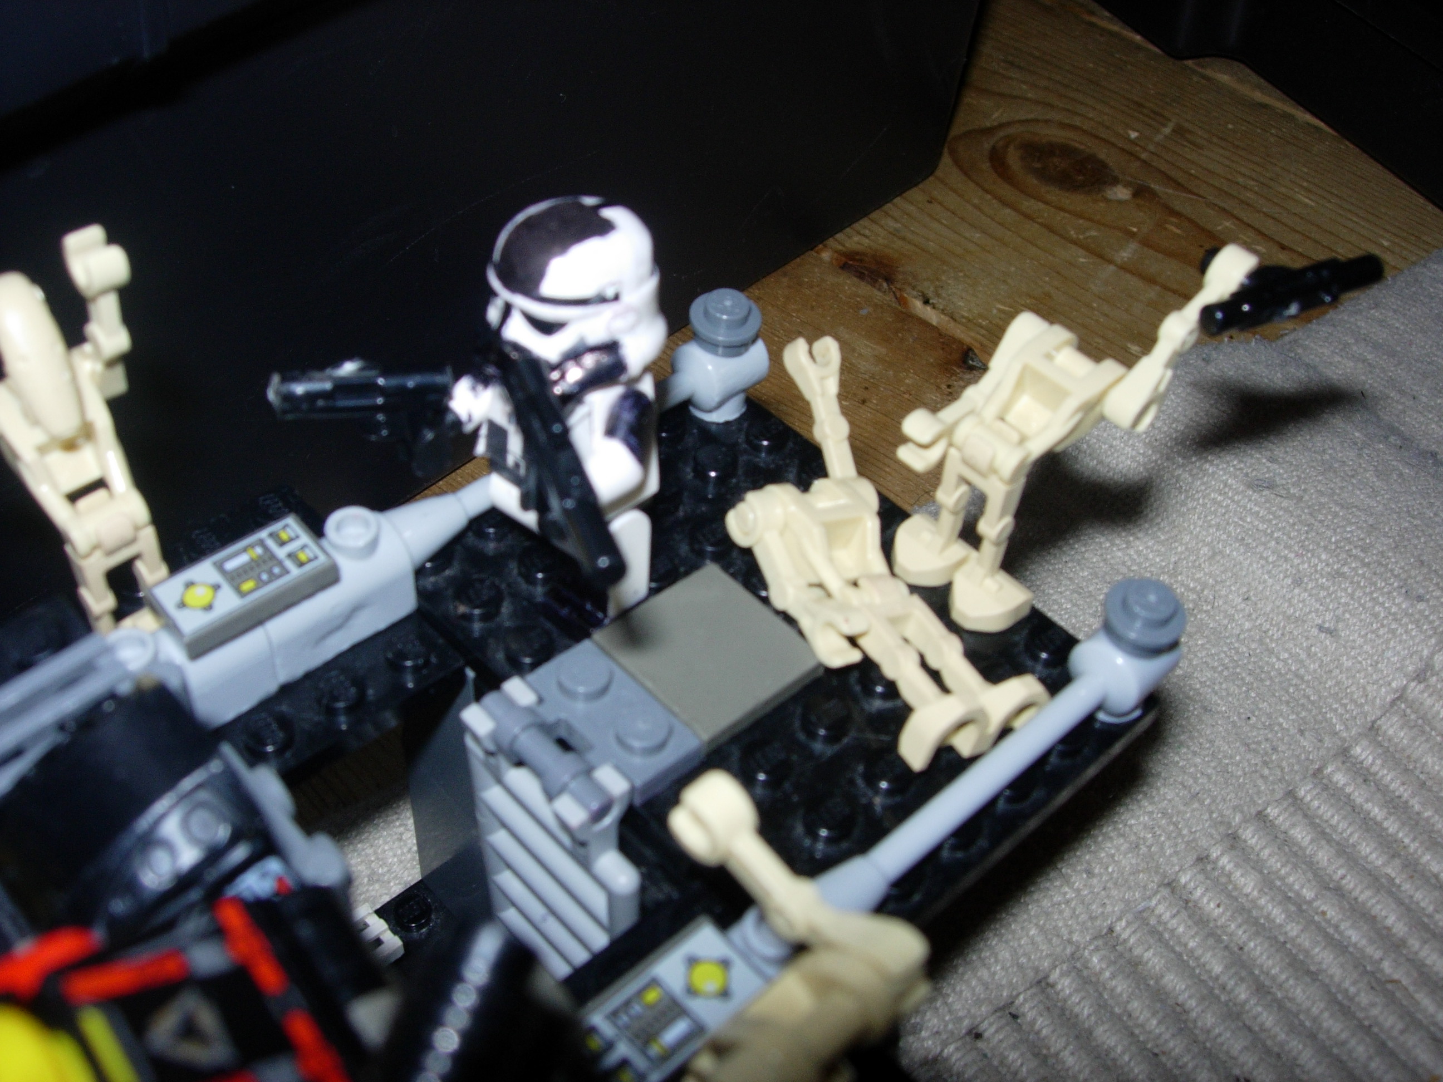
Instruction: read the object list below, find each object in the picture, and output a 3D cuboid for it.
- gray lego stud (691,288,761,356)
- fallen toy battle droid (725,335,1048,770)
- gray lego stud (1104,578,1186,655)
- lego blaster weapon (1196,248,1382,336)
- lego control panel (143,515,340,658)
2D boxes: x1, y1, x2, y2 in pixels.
[{"bbox_3d":[0.001,-0.024,0.173,0.008,0.005,0.008,3,45,-3],"label":"gray lego stud"},{"bbox_3d":[0.013,0.001,0.155,0.017,0.017,0.045,-18,50,-23],"label":"fallen toy battle droid"},{"bbox_3d":[0.039,0.007,0.148,0.008,0.005,0.008,3,45,-3],"label":"gray lego stud"},{"bbox_3d":[0.053,-0.025,0.152,0.019,0.004,0.011,-18,52,-14],"label":"lego blaster weapon"},{"bbox_3d":[-0.044,0.004,0.146,0.016,0.003,0.008,-30,56,-32],"label":"lego control panel"}]

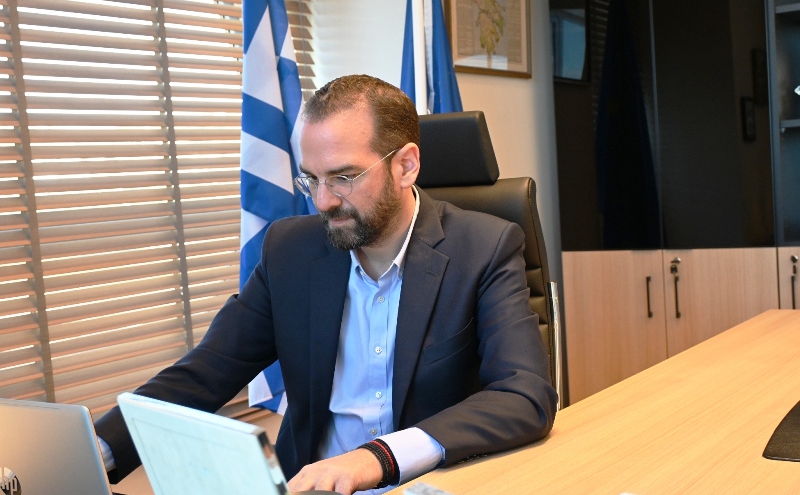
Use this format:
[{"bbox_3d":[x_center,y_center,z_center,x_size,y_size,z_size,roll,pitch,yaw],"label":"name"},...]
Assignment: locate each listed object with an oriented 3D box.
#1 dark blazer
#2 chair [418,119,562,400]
[{"bbox_3d":[-0.033,0.226,1.524,0.630,0.640,0.540,-2,5,28],"label":"dark blazer"},{"bbox_3d":[-0.029,0.408,1.572,0.660,1.230,0.680,-2,5,22],"label":"chair"}]

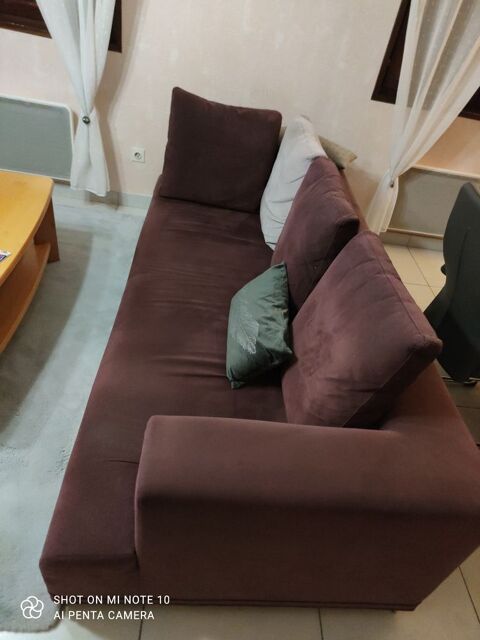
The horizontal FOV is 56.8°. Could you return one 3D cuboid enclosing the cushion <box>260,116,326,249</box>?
[{"bbox_3d":[0.241,-0.577,1.984,0.170,0.480,0.490,20,36,-16],"label":"cushion"}]

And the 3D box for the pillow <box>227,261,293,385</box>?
[{"bbox_3d":[0.067,-0.008,1.499,0.135,0.270,0.460,43,27,-29],"label":"pillow"}]

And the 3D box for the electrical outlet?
[{"bbox_3d":[-0.585,-0.942,2.545,0.081,0.081,0.020,6,39,-5],"label":"electrical outlet"}]

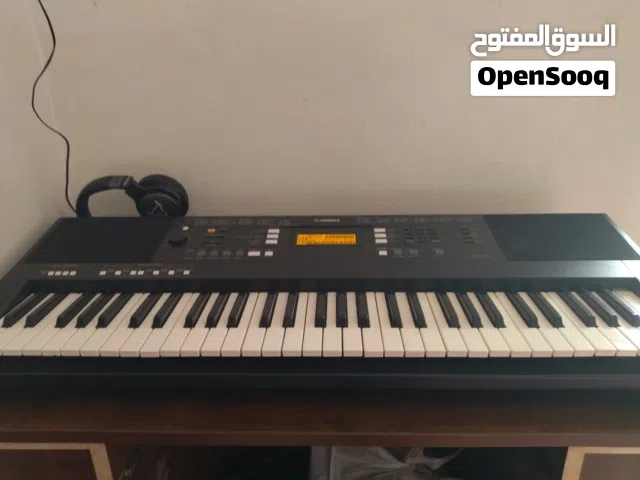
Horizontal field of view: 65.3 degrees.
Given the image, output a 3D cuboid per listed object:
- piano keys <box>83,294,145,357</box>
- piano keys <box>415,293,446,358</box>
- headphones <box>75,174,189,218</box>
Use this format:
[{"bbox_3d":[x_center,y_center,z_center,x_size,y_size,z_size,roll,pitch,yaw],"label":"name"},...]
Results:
[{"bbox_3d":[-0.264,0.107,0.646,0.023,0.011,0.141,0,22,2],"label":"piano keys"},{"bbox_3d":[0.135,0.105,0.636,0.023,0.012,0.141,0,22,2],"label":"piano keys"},{"bbox_3d":[-0.344,-0.032,0.936,0.190,0.176,0.068,0,22,2],"label":"headphones"}]

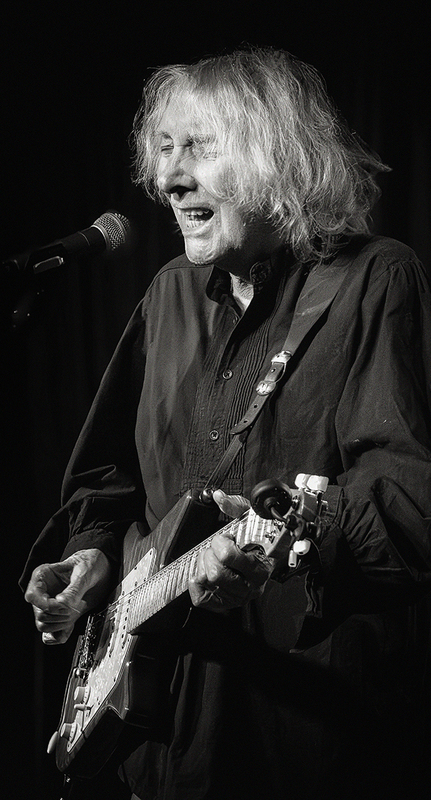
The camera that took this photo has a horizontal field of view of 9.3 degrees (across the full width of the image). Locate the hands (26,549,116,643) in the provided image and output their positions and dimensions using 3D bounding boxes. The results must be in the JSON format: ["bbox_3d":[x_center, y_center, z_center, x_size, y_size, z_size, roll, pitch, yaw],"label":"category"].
[{"bbox_3d":[-0.176,0.236,3.180,0.100,0.115,0.090,3,-4,-44],"label":"hands"}]

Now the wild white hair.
[{"bbox_3d":[0.054,-0.292,3.160,0.285,0.265,0.250,-7,2,-41],"label":"wild white hair"}]

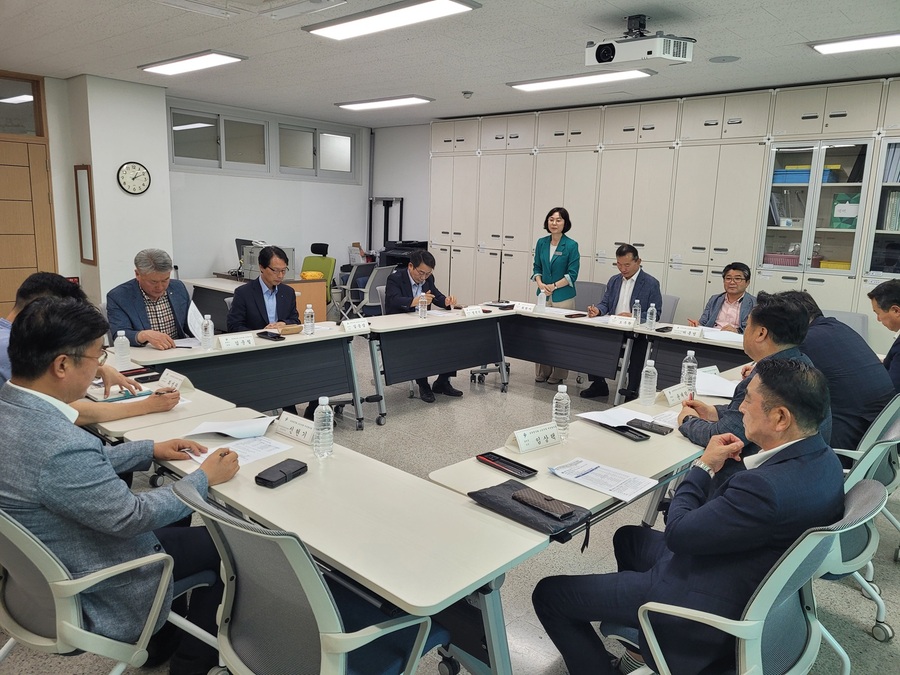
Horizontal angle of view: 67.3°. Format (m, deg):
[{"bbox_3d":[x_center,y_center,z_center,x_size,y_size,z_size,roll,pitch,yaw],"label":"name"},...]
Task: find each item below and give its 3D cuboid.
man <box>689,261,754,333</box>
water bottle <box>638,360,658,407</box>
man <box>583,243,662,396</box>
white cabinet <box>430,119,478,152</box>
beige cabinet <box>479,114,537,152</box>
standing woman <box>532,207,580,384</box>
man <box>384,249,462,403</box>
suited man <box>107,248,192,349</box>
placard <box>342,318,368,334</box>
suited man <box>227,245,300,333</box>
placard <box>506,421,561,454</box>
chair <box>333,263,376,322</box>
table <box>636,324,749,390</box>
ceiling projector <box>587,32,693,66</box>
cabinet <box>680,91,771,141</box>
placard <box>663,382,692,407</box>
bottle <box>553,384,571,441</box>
[{"bbox_3d":[2.148,0.029,5.239,0.560,1.210,0.700,9,12,33],"label":"man"},{"bbox_3d":[0.883,0.196,2.962,0.066,0.197,0.066,11,14,41],"label":"water bottle"},{"bbox_3d":[1.499,-0.134,5.766,0.580,1.300,0.740,11,14,41],"label":"man"},{"bbox_3d":[0.181,-2.422,8.262,0.800,0.400,0.400,11,14,41],"label":"white cabinet"},{"bbox_3d":[0.775,-2.307,7.736,0.800,0.400,0.400,11,14,41],"label":"beige cabinet"},{"bbox_3d":[0.960,-0.384,6.208,0.460,1.600,0.310,8,12,31],"label":"standing woman"},{"bbox_3d":[-0.228,-0.146,5.997,0.780,1.240,0.620,10,13,38],"label":"man"},{"bbox_3d":[-1.805,0.084,4.178,0.820,1.245,0.540,11,14,41],"label":"suited man"},{"bbox_3d":[-0.678,-0.087,4.836,0.210,0.074,0.075,-8,15,-44],"label":"placard"},{"bbox_3d":[-1.341,-0.011,4.939,0.560,1.275,0.700,-7,14,-39],"label":"suited man"},{"bbox_3d":[0.317,0.371,2.534,0.210,0.074,0.075,-6,13,-36],"label":"placard"},{"bbox_3d":[-1.171,-0.441,8.108,0.600,0.900,0.580,7,11,24],"label":"chair"},{"bbox_3d":[2.170,0.377,4.952,1.610,0.715,0.515,12,14,43],"label":"table"},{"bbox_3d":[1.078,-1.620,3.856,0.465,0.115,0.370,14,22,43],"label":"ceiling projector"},{"bbox_3d":[2.509,-1.918,6.007,0.800,0.384,0.400,12,14,43],"label":"cabinet"},{"bbox_3d":[1.010,0.254,3.029,0.210,0.070,0.083,-8,14,-42],"label":"placard"},{"bbox_3d":[0.407,0.267,2.414,0.063,0.197,0.063,2,10,0],"label":"bottle"}]

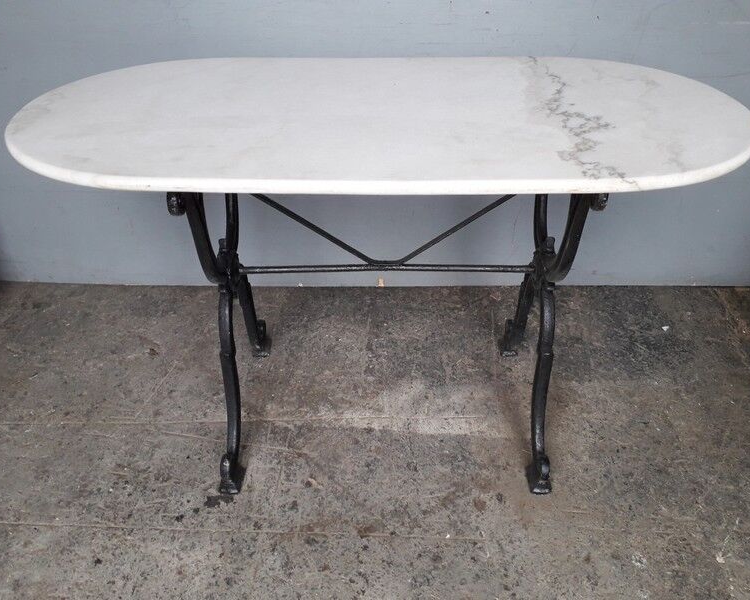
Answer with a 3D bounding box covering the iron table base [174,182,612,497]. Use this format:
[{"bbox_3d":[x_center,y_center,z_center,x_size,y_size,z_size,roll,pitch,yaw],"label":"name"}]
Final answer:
[{"bbox_3d":[0.022,-0.031,1.268,0.690,0.699,0.484,0,35,0],"label":"iron table base"}]

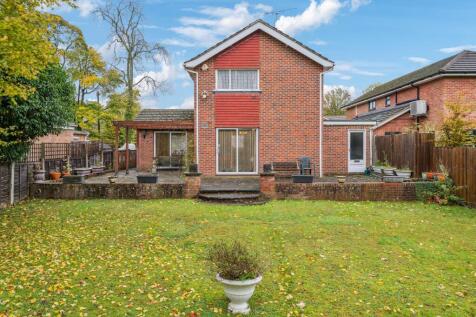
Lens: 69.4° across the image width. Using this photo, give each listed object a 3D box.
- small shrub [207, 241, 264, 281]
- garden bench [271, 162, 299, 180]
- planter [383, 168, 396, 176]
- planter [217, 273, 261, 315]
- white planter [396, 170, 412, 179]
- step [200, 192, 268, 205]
[{"bbox_3d":[-0.020,0.865,2.950,0.490,0.330,0.470,0,0,0],"label":"small shrub"},{"bbox_3d":[1.940,0.480,13.800,1.130,0.680,0.530,0,0,0],"label":"garden bench"},{"bbox_3d":[6.600,0.635,14.900,0.280,0.290,0.600,0,0,-20],"label":"planter"},{"bbox_3d":[0.014,1.155,2.950,0.395,0.310,0.395,0,0,0],"label":"planter"},{"bbox_3d":[6.550,0.650,13.500,0.280,0.280,0.620,0,0,-20],"label":"white planter"},{"bbox_3d":[-0.160,1.190,10.150,1.950,0.200,1.000,0,0,0],"label":"step"}]

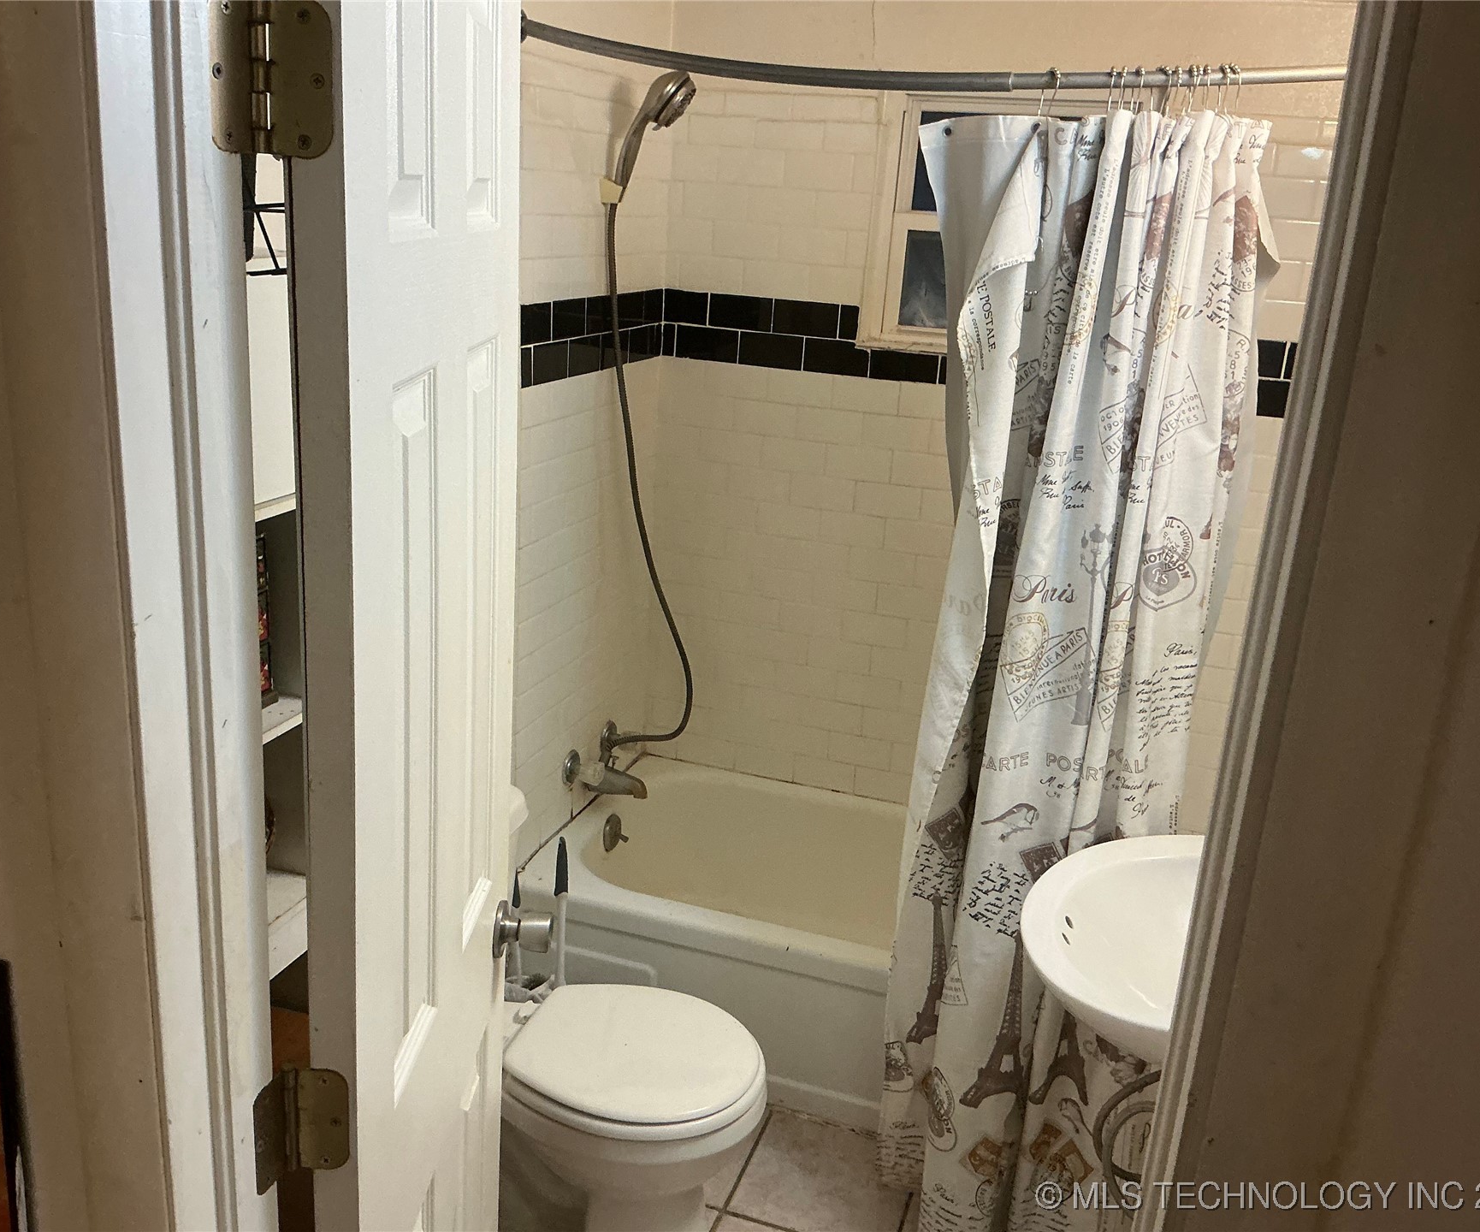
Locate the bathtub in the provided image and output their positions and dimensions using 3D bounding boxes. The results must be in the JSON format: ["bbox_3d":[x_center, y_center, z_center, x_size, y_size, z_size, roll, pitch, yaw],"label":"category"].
[{"bbox_3d":[0.343,0.742,2.938,1.520,0.368,0.760,9,18,16],"label":"bathtub"}]

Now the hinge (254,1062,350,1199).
[{"bbox_3d":[-0.327,0.391,0.994,0.052,0.091,0.051,6,17,6],"label":"hinge"}]

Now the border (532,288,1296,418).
[{"bbox_3d":[0.426,-0.475,2.568,1.510,0.158,0.760,9,18,16],"label":"border"}]

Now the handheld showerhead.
[{"bbox_3d":[-0.180,-0.942,2.607,0.100,0.275,0.090,30,22,3],"label":"handheld showerhead"}]

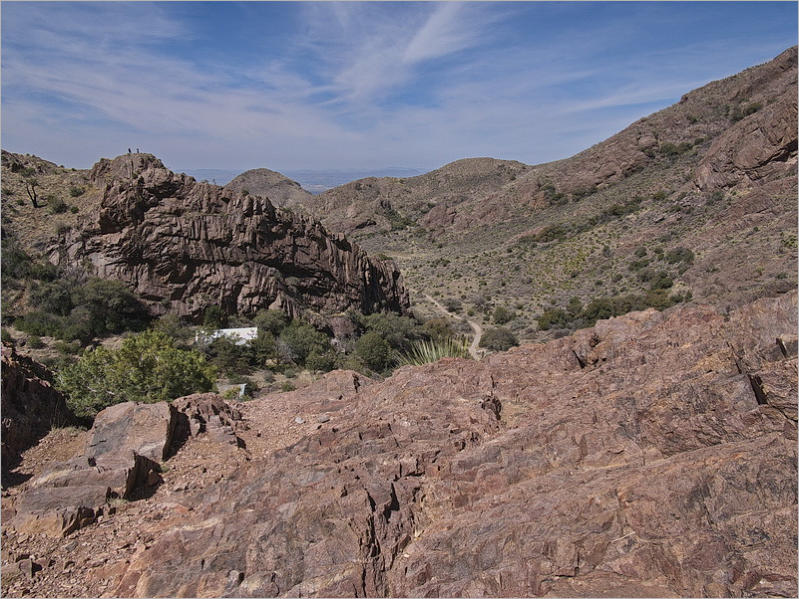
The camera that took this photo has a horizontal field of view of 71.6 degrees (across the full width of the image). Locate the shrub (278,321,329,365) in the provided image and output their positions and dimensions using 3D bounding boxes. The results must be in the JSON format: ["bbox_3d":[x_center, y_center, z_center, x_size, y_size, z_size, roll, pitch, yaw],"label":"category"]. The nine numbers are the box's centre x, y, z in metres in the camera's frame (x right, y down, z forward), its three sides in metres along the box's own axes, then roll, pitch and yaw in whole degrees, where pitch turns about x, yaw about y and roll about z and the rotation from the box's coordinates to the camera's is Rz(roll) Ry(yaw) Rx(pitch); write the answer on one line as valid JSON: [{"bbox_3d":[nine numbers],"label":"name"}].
[{"bbox_3d":[-17.680,7.920,102.000,9.020,7.700,8.570,0,14,0],"label":"shrub"}]

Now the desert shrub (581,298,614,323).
[{"bbox_3d":[53.620,2.980,150.000,9.020,6.170,8.570,0,14,0],"label":"desert shrub"}]

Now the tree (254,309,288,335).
[{"bbox_3d":[-26.340,4.730,114.000,6.860,5.470,6.510,0,14,0],"label":"tree"}]

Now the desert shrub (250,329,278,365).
[{"bbox_3d":[-27.300,9.500,112.000,5.660,6.920,5.100,0,13,0],"label":"desert shrub"}]

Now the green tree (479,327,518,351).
[{"bbox_3d":[25.380,10.250,142.000,10.250,6.330,9.230,0,13,0],"label":"green tree"}]

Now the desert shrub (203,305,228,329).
[{"bbox_3d":[-43.180,4.580,130.000,6.100,6.470,5.490,0,13,0],"label":"desert shrub"}]

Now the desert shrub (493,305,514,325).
[{"bbox_3d":[28.540,4.120,152.000,5.920,5.210,5.620,0,14,0],"label":"desert shrub"}]

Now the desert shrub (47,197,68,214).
[{"bbox_3d":[-95.700,-26.300,155.000,6.160,4.790,5.540,0,13,0],"label":"desert shrub"}]

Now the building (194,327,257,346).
[{"bbox_3d":[-38.100,8.480,122.000,13.500,4.600,7.000,-4,14,-17],"label":"building"}]

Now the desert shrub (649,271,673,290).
[{"bbox_3d":[77.750,-5.660,165.000,7.010,5.660,6.660,0,14,0],"label":"desert shrub"}]

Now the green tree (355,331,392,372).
[{"bbox_3d":[-4.550,9.110,97.000,6.520,6.990,6.200,0,14,0],"label":"green tree"}]

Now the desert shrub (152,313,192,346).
[{"bbox_3d":[-47.540,6.700,116.000,8.380,7.560,7.540,0,13,0],"label":"desert shrub"}]

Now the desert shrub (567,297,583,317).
[{"bbox_3d":[49.290,1.970,156.000,4.420,5.350,4.200,0,14,0],"label":"desert shrub"}]

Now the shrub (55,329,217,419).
[{"bbox_3d":[-14.720,4.420,31.000,8.950,5.100,8.060,0,13,0],"label":"shrub"}]

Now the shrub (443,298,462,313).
[{"bbox_3d":[19.620,2.220,205.000,7.400,4.920,6.660,0,13,0],"label":"shrub"}]

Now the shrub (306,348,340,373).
[{"bbox_3d":[-13.170,10.570,96.000,5.770,3.950,5.490,0,14,0],"label":"shrub"}]

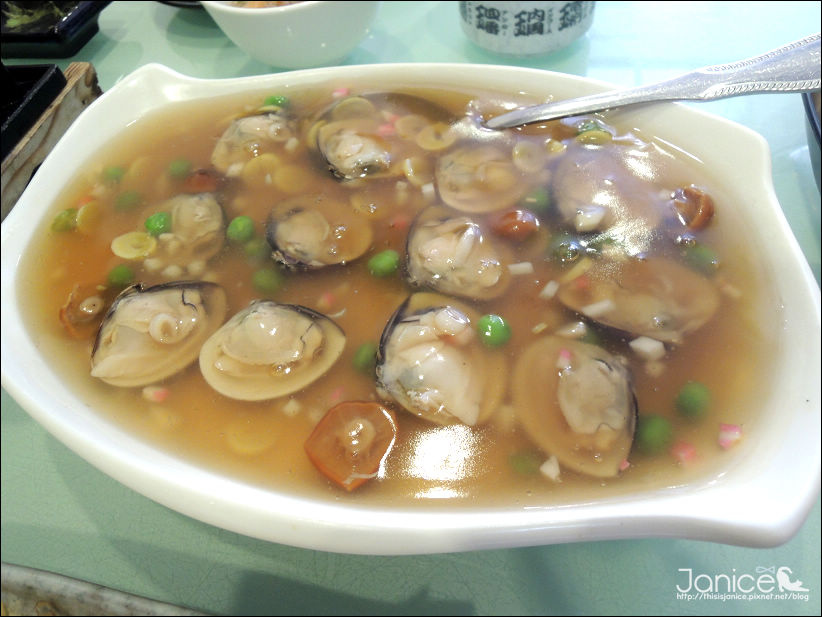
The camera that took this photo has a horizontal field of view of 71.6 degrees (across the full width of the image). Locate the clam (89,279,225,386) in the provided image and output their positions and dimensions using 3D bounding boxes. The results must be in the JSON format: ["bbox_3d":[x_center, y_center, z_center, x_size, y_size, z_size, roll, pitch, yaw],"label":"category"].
[{"bbox_3d":[-0.081,0.005,0.181,0.044,0.016,0.037,-40,71,-18],"label":"clam"}]

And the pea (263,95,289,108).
[{"bbox_3d":[-0.052,-0.078,0.219,0.009,0.009,0.009,-2,58,4],"label":"pea"}]

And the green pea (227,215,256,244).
[{"bbox_3d":[-0.057,-0.027,0.192,0.009,0.009,0.009,-2,58,4],"label":"green pea"}]

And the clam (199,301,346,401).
[{"bbox_3d":[-0.042,0.011,0.173,0.043,0.016,0.034,-9,63,0],"label":"clam"}]

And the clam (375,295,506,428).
[{"bbox_3d":[0.008,0.014,0.167,0.038,0.016,0.046,-16,58,-16],"label":"clam"}]

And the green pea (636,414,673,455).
[{"bbox_3d":[0.065,0.033,0.151,0.009,0.009,0.009,-2,58,4],"label":"green pea"}]

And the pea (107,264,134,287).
[{"bbox_3d":[-0.098,-0.011,0.192,0.009,0.009,0.009,-2,58,4],"label":"pea"}]

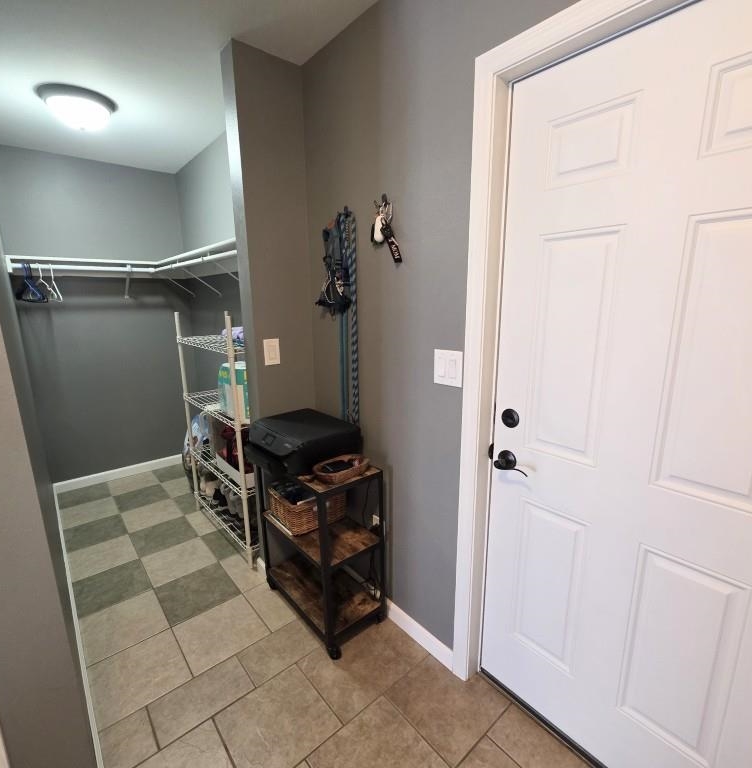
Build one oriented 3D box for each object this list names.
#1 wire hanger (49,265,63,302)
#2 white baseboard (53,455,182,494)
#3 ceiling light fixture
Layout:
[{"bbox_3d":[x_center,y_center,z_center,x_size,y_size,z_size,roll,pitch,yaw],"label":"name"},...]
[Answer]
[{"bbox_3d":[-2.130,-0.666,2.546,0.420,0.238,0.016,11,17,42],"label":"wire hanger"},{"bbox_3d":[-2.052,0.740,3.284,1.055,0.088,0.014,-10,15,-36],"label":"white baseboard"},{"bbox_3d":[-1.474,-1.350,1.918,0.330,0.135,0.330,-11,16,-40],"label":"ceiling light fixture"}]

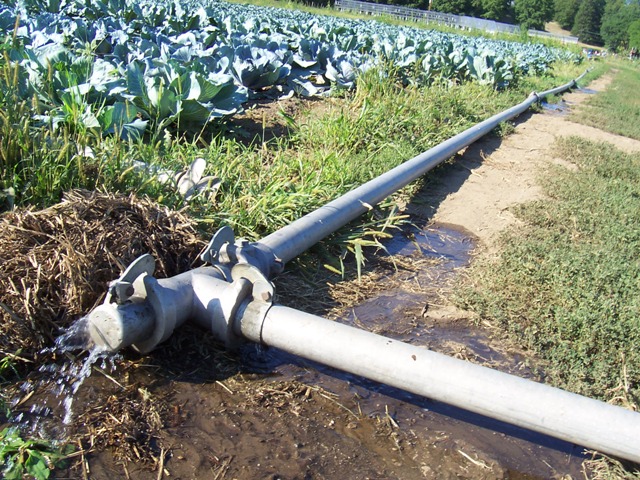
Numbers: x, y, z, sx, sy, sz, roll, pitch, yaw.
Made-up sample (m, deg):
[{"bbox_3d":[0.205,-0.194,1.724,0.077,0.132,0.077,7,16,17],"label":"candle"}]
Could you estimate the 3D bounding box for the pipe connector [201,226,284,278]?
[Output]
[{"bbox_3d":[-0.222,0.055,2.169,0.173,0.163,0.231,11,18,21],"label":"pipe connector"}]

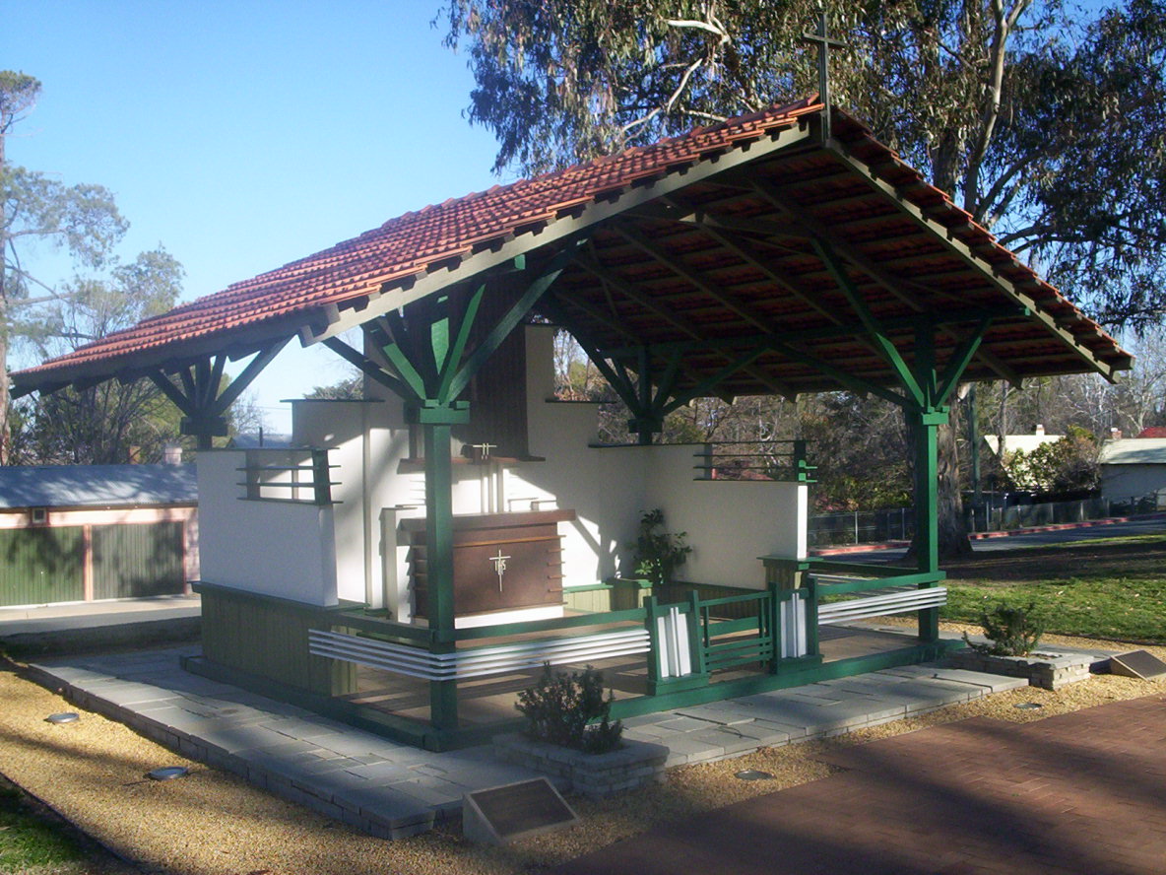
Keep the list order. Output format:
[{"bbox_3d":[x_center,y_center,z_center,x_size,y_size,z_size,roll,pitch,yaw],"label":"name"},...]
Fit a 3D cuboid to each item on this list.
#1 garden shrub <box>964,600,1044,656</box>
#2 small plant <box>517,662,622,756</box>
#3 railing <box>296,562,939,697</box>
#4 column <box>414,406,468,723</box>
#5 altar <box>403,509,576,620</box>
[{"bbox_3d":[3.612,1.649,10.924,0.600,0.410,0.600,0,-1,-39],"label":"garden shrub"},{"bbox_3d":[-0.104,1.656,7.822,0.560,0.450,0.680,0,-1,-39],"label":"small plant"},{"bbox_3d":[0.611,1.527,10.562,5.390,0.720,1.890,0,-1,-39],"label":"railing"},{"bbox_3d":[-0.934,0.826,8.303,0.340,2.115,0.260,0,-1,-39],"label":"column"},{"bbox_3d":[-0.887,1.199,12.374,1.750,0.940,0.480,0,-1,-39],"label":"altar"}]

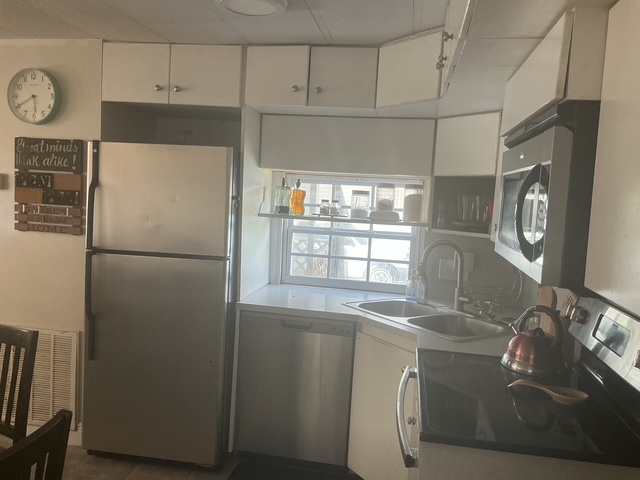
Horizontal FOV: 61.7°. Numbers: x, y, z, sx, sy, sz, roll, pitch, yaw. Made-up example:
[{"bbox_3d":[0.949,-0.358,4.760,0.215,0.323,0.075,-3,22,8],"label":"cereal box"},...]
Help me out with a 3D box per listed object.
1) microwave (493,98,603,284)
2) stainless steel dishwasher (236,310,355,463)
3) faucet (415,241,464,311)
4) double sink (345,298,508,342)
[{"bbox_3d":[0.797,-0.123,1.611,0.391,0.431,0.738,4,5,9],"label":"microwave"},{"bbox_3d":[-0.092,0.768,3.057,0.598,0.797,0.600,4,5,9],"label":"stainless steel dishwasher"},{"bbox_3d":[0.663,0.196,2.834,0.245,0.385,0.075,2,5,-13],"label":"faucet"},{"bbox_3d":[0.540,0.475,2.748,0.545,0.180,0.833,0,6,-36],"label":"double sink"}]

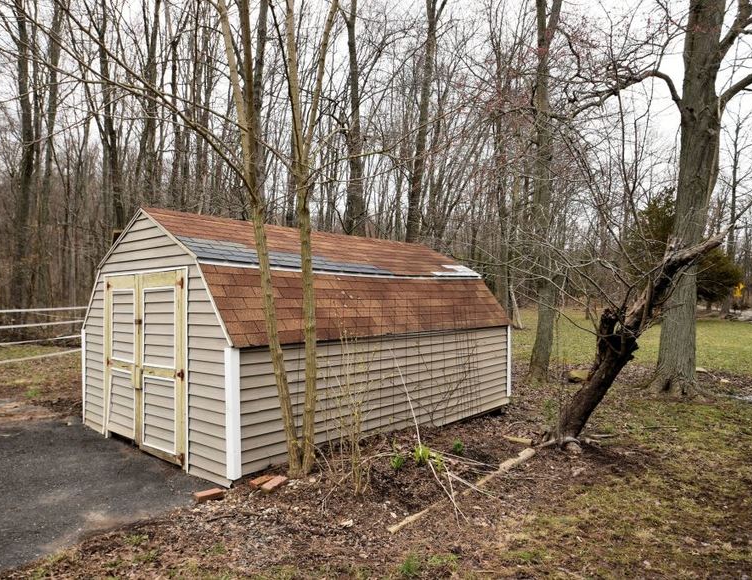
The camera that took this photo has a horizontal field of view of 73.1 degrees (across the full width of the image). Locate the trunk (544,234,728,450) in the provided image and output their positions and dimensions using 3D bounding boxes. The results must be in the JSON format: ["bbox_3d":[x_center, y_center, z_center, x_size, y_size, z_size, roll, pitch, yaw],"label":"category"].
[{"bbox_3d":[2.862,0.593,5.675,1.802,2.393,0.600,0,-1,14],"label":"trunk"}]

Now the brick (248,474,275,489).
[{"bbox_3d":[-0.954,1.633,4.283,0.095,0.057,0.198,-1,0,35],"label":"brick"}]

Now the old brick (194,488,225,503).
[{"bbox_3d":[-1.312,1.626,3.995,0.198,0.057,0.094,2,-2,-41],"label":"old brick"}]

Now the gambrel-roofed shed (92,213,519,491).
[{"bbox_3d":[-0.767,0.442,7.052,3.321,2.519,4.955,-1,-1,42],"label":"gambrel-roofed shed"}]

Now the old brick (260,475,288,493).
[{"bbox_3d":[-0.824,1.615,4.173,0.095,0.057,0.205,-1,6,35],"label":"old brick"}]

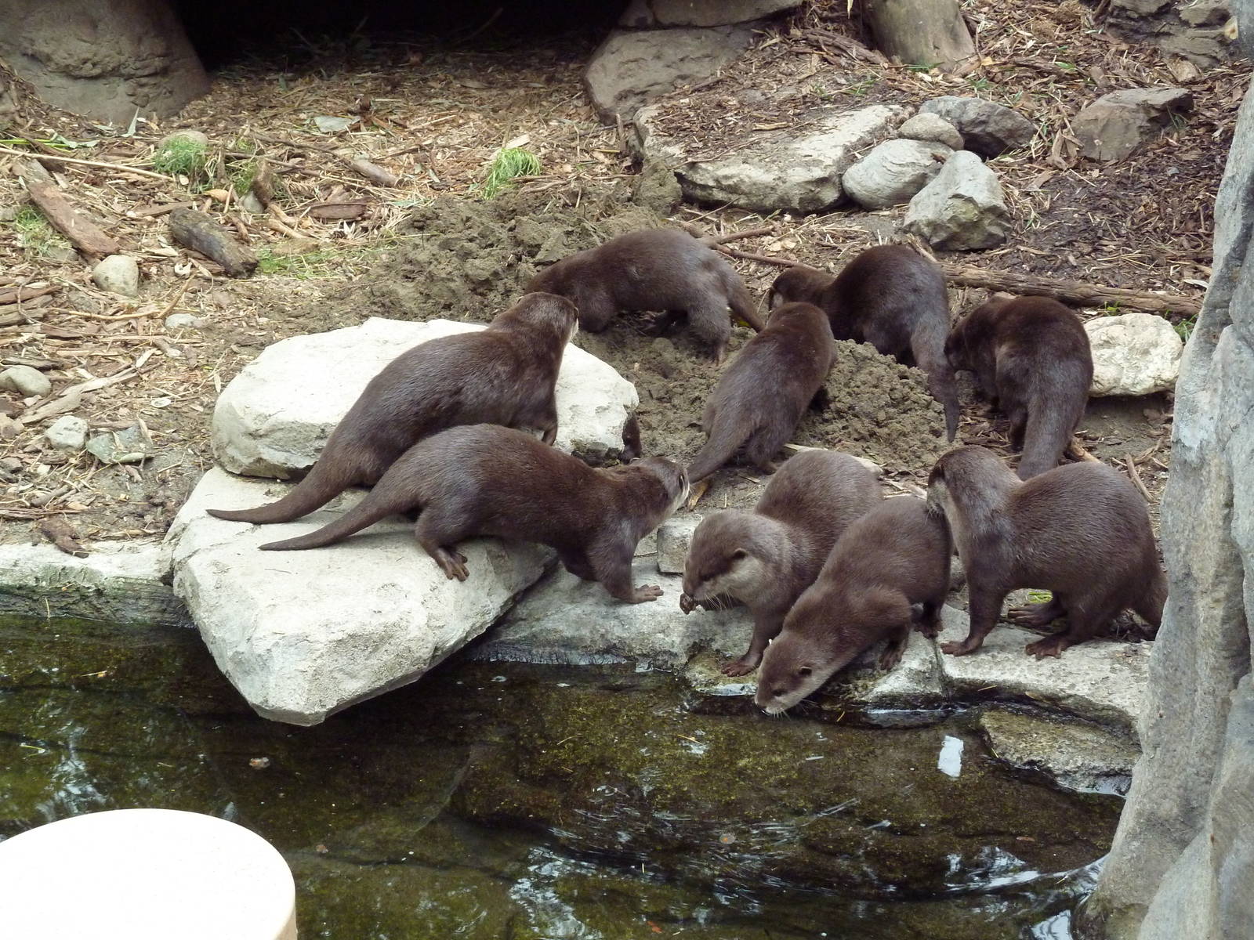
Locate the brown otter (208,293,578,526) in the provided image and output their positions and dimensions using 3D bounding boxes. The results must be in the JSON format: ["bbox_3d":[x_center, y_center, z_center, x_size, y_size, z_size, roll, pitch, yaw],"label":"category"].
[{"bbox_3d":[-0.387,-0.108,4.307,0.600,0.330,0.180,-4,24,-9],"label":"brown otter"}]

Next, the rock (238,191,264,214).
[{"bbox_3d":[-0.767,-0.555,5.316,0.053,0.049,0.046,0,24,0],"label":"rock"}]

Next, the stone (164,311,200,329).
[{"bbox_3d":[-0.826,-0.288,4.843,0.063,0.029,0.046,0,24,0],"label":"stone"}]

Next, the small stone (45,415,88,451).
[{"bbox_3d":[-0.970,-0.062,4.513,0.075,0.050,0.060,0,24,0],"label":"small stone"}]

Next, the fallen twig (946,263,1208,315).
[{"bbox_3d":[0.788,-0.326,4.614,0.500,0.050,0.055,5,25,12],"label":"fallen twig"}]

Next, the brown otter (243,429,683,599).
[{"bbox_3d":[-0.250,0.059,3.933,0.673,0.291,0.178,-3,24,-7],"label":"brown otter"}]

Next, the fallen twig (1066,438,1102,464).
[{"bbox_3d":[0.779,-0.037,4.377,0.022,0.020,0.133,-8,25,-17],"label":"fallen twig"}]

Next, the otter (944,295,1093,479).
[{"bbox_3d":[0.639,-0.130,4.176,0.200,0.210,0.480,-8,25,-16],"label":"otter"}]

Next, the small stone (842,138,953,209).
[{"bbox_3d":[0.585,-0.630,5.574,0.230,0.110,0.150,-8,25,-18],"label":"small stone"}]

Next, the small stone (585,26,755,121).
[{"bbox_3d":[0.096,-0.832,5.366,0.350,0.175,0.220,0,24,0],"label":"small stone"}]

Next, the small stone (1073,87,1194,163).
[{"bbox_3d":[0.977,-0.677,5.076,0.225,0.130,0.160,0,24,0],"label":"small stone"}]

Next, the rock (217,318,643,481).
[{"bbox_3d":[-0.339,-0.127,4.593,0.710,0.135,0.480,0,24,0],"label":"rock"}]

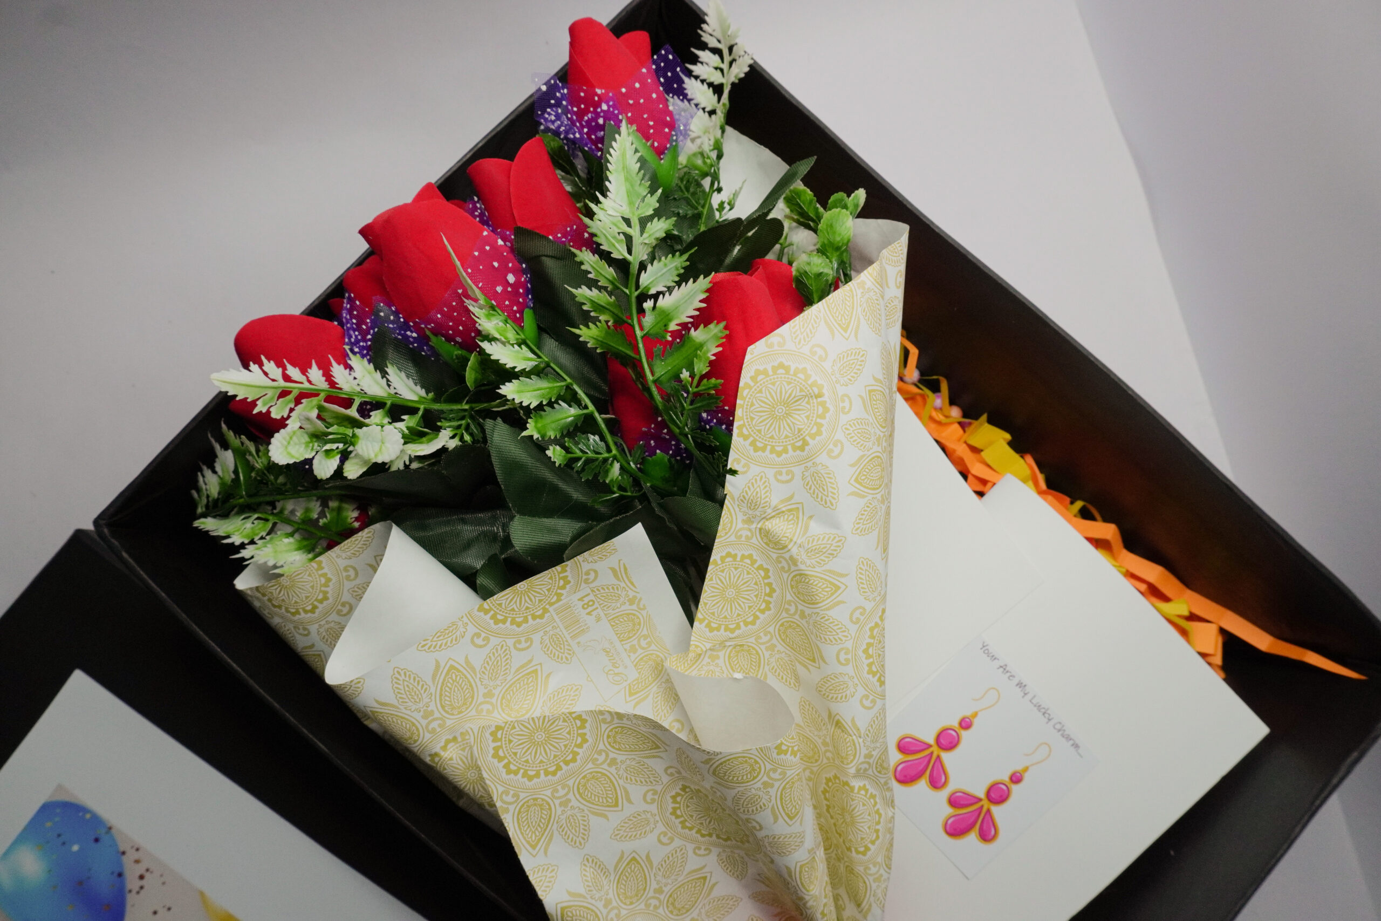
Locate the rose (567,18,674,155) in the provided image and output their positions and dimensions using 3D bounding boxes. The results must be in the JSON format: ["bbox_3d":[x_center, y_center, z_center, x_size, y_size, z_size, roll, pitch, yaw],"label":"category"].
[{"bbox_3d":[-0.030,-0.160,0.395,0.042,0.042,0.056,-21,93,-5],"label":"rose"}]

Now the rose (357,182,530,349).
[{"bbox_3d":[-0.090,-0.071,0.335,0.049,0.049,0.061,-41,99,-6],"label":"rose"}]

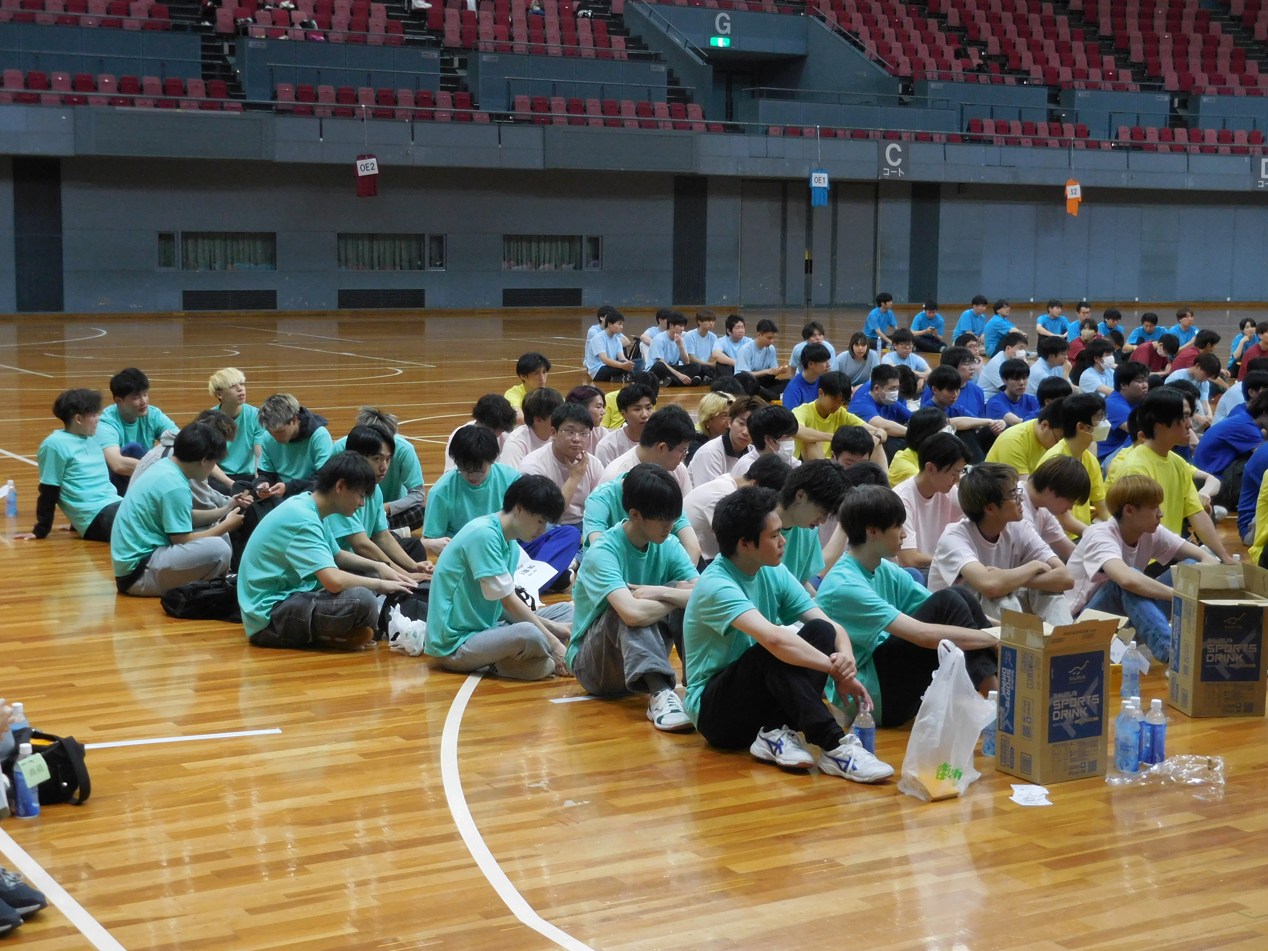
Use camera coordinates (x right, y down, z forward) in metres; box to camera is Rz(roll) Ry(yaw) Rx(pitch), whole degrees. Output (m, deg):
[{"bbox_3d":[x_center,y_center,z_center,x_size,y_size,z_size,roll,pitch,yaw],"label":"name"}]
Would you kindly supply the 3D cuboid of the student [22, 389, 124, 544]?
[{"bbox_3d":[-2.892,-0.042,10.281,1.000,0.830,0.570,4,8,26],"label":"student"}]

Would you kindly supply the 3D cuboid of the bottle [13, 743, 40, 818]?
[{"bbox_3d":[-1.748,0.880,5.485,0.068,0.210,0.068,1,7,0],"label":"bottle"}]

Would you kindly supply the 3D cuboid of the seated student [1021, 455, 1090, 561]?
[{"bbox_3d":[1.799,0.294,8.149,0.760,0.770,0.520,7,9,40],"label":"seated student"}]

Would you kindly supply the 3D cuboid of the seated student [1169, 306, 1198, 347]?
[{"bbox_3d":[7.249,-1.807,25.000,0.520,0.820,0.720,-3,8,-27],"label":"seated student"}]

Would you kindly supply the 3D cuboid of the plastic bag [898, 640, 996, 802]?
[{"bbox_3d":[0.944,0.738,5.770,0.270,0.440,0.190,0,7,-8],"label":"plastic bag"}]

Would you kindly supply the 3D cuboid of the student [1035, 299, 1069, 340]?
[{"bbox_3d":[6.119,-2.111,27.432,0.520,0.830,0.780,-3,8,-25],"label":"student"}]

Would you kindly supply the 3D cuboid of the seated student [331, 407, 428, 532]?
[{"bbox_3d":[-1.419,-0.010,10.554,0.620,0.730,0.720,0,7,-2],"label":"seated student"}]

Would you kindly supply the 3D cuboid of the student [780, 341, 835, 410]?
[{"bbox_3d":[1.461,-0.621,15.140,0.530,0.830,0.740,-7,10,-45],"label":"student"}]

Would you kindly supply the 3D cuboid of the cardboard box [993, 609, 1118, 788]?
[{"bbox_3d":[1.286,0.655,5.747,0.284,0.500,0.226,-4,8,-30],"label":"cardboard box"}]

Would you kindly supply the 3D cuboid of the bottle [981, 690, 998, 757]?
[{"bbox_3d":[1.160,0.796,6.129,0.068,0.204,0.068,1,7,0],"label":"bottle"}]

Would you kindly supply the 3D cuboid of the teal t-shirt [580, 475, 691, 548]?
[{"bbox_3d":[0.015,0.271,8.450,0.500,0.520,0.380,-4,8,-33],"label":"teal t-shirt"}]

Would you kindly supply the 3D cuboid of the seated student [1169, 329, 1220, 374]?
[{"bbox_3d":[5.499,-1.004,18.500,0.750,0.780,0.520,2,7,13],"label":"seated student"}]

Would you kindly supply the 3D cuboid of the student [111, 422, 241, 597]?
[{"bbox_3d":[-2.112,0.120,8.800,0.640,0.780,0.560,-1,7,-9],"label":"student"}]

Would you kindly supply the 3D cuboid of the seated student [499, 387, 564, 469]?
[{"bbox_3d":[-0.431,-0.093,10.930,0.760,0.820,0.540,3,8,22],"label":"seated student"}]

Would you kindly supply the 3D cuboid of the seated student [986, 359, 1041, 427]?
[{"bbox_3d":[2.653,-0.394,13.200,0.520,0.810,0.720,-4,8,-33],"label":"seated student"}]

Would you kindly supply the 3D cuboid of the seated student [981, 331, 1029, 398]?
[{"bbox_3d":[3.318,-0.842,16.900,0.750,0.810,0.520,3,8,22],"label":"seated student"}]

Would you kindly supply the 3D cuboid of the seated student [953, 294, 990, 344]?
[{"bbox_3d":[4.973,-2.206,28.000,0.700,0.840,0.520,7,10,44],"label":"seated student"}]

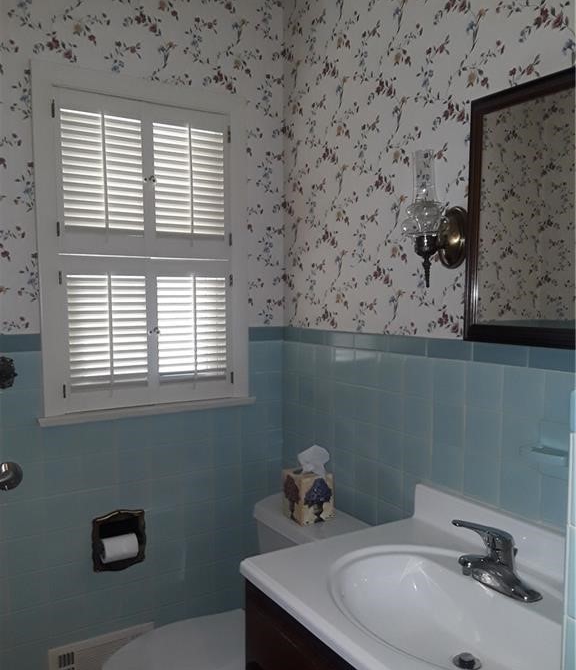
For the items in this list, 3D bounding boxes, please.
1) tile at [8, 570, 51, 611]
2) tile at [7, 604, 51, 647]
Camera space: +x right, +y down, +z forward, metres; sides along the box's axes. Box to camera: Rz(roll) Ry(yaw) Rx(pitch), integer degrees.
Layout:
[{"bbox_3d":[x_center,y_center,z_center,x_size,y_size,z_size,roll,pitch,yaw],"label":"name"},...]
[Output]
[{"bbox_3d":[-0.771,0.752,1.832,0.108,0.107,0.010,-2,4,-32],"label":"tile"},{"bbox_3d":[-0.774,0.859,1.829,0.107,0.107,0.010,-2,4,-32],"label":"tile"}]

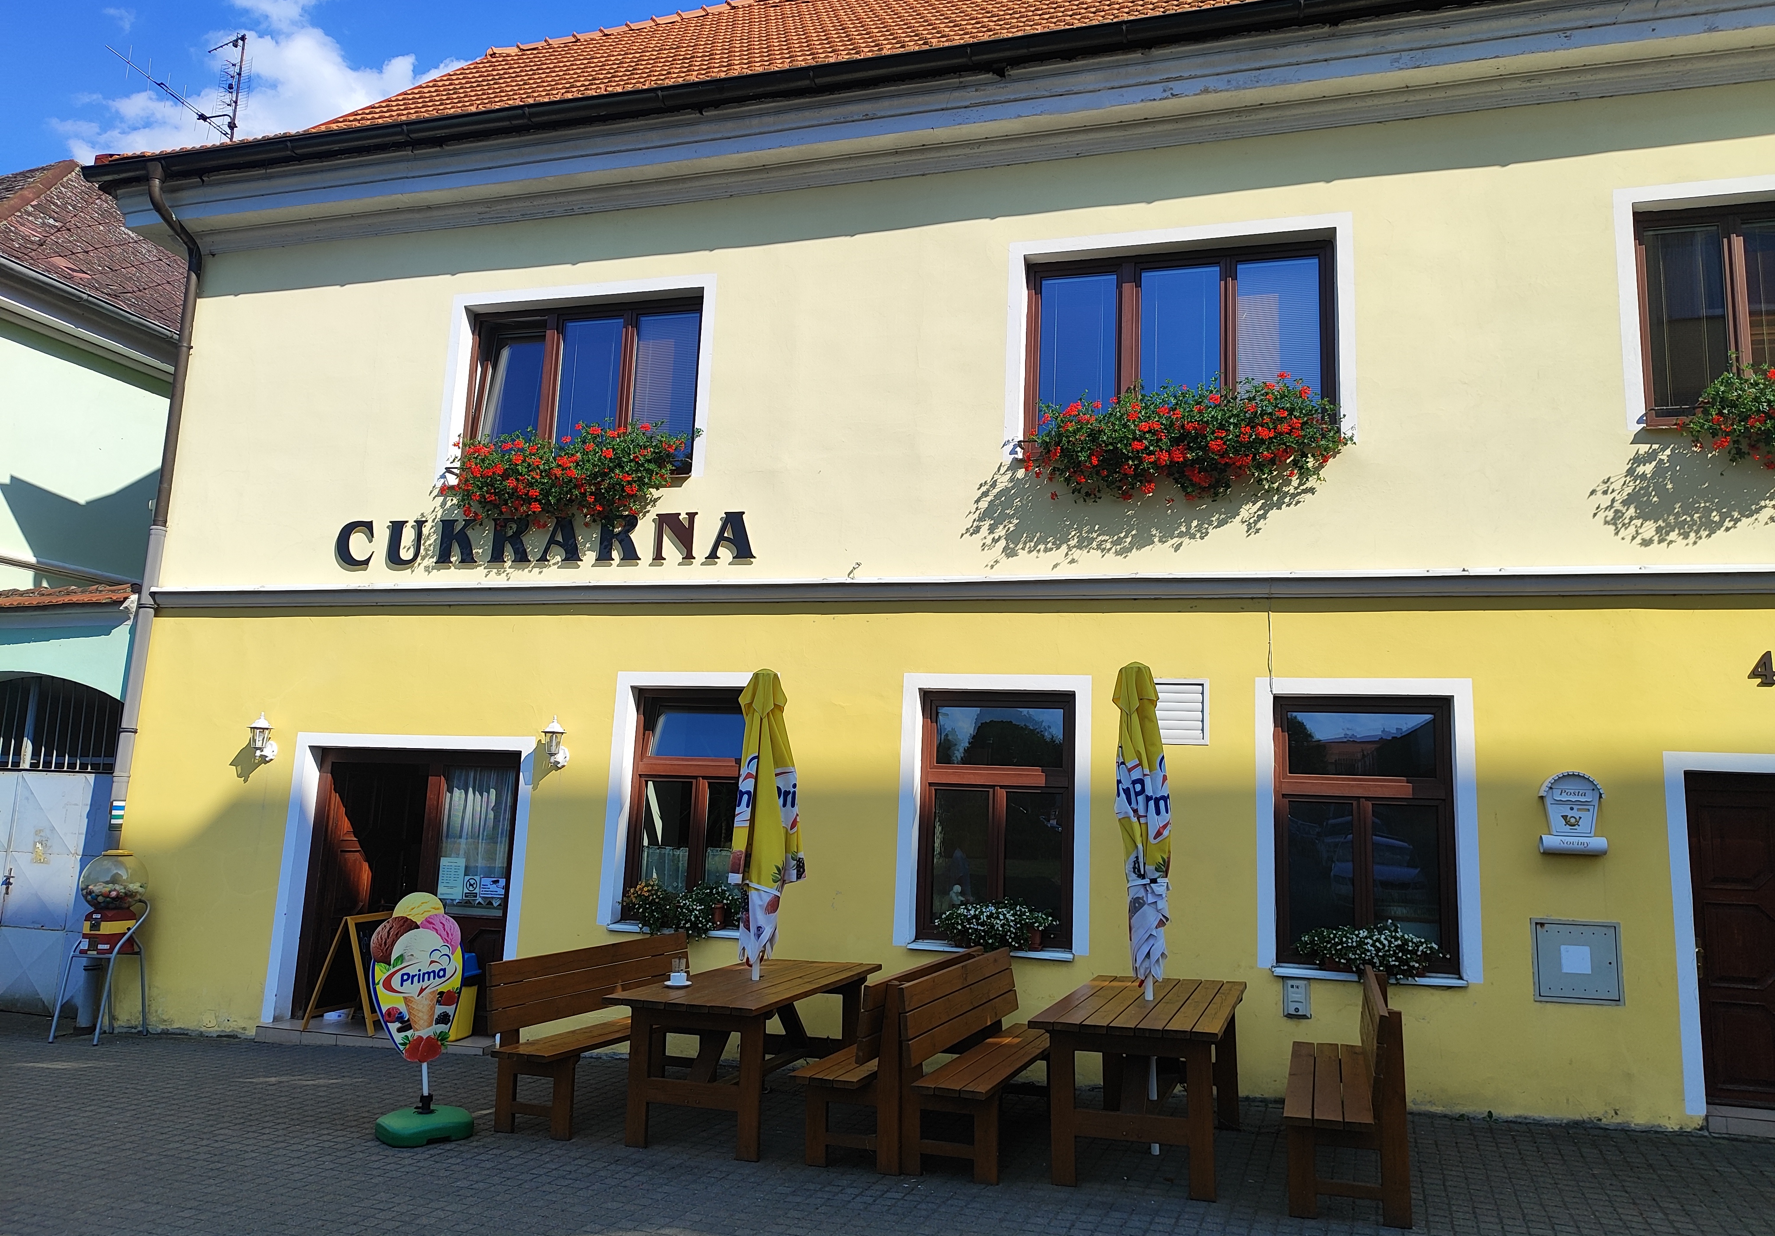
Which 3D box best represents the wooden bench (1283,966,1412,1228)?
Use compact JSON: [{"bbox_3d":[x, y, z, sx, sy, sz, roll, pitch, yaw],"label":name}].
[{"bbox_3d":[2.204,2.233,5.956,0.489,0.891,1.861,-3,-9,19],"label":"wooden bench"}]

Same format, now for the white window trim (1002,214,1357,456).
[{"bbox_3d":[1.991,-1.918,8.515,2.329,1.607,0.140,0,-10,15],"label":"white window trim"}]

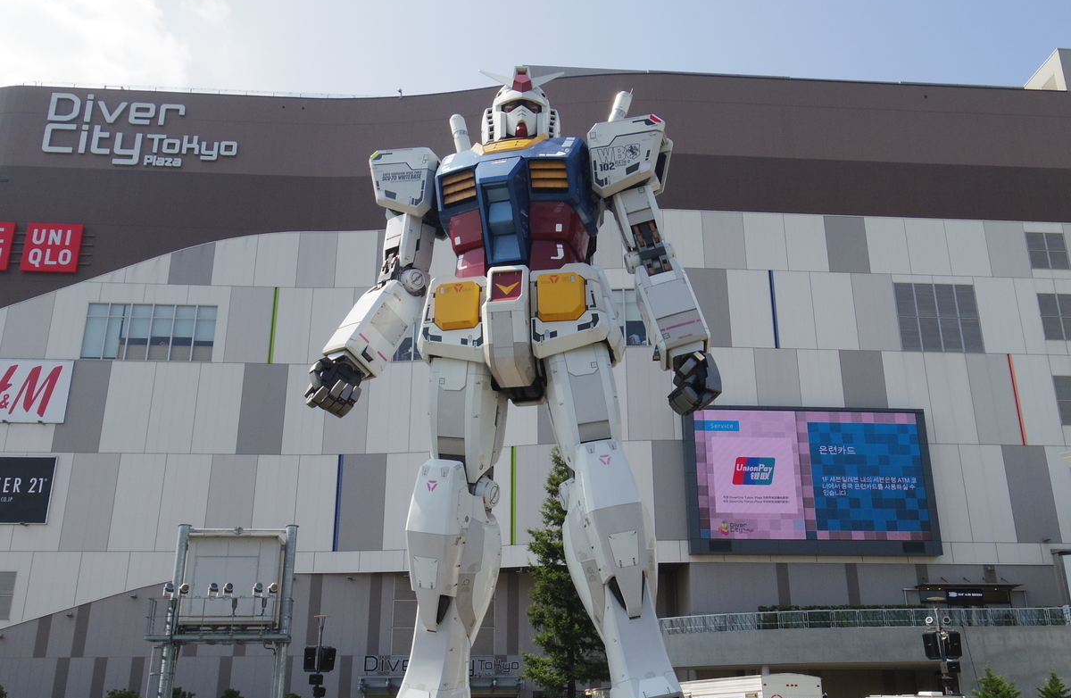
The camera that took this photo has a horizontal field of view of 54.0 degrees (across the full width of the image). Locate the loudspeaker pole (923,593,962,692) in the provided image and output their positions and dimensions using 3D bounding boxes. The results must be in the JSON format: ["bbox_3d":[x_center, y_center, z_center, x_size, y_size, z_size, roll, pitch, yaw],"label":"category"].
[{"bbox_3d":[9.636,8.342,24.440,0.980,5.004,0.750,-5,-22,13],"label":"loudspeaker pole"}]

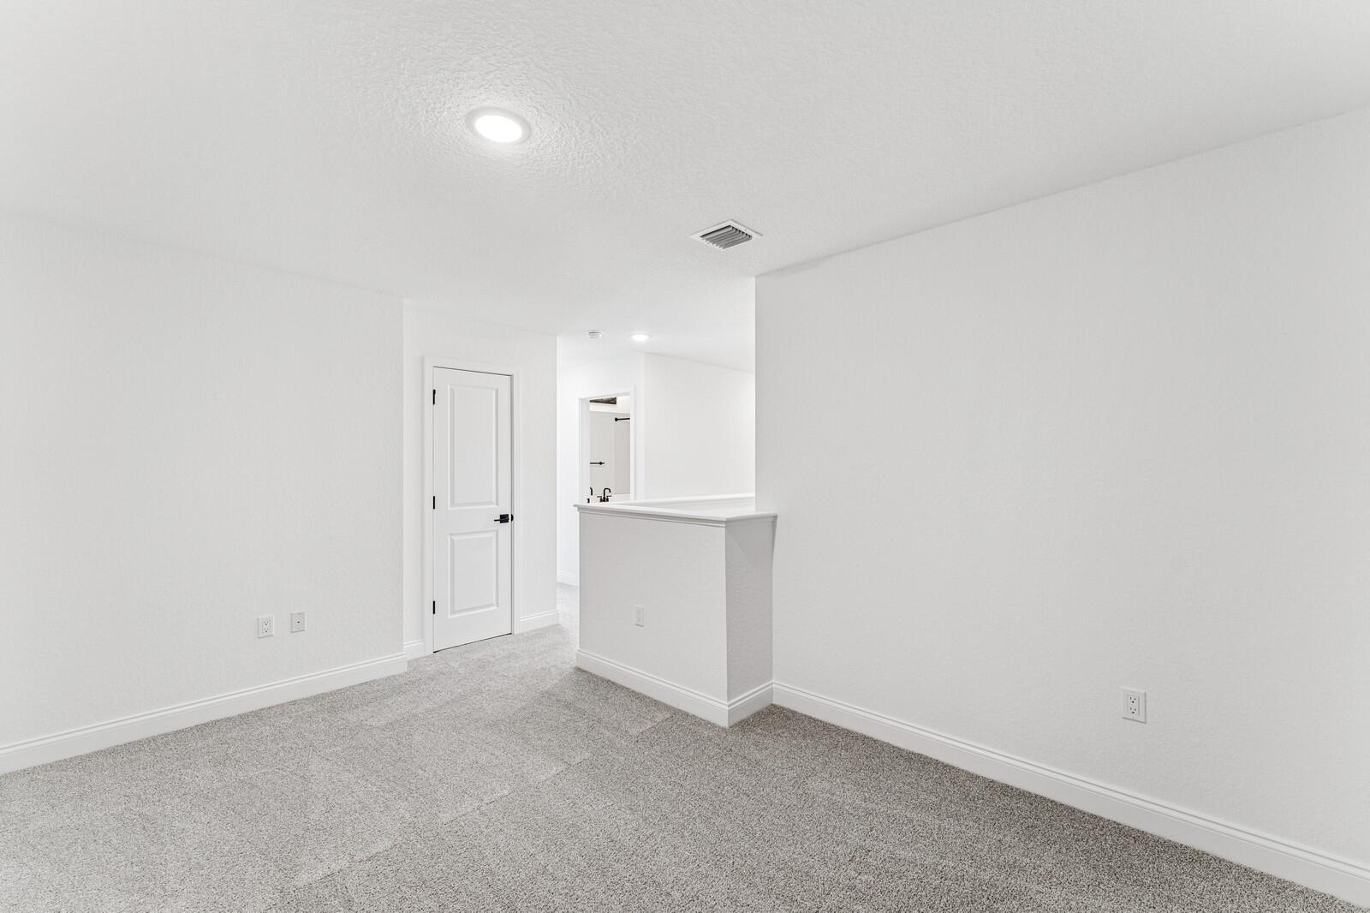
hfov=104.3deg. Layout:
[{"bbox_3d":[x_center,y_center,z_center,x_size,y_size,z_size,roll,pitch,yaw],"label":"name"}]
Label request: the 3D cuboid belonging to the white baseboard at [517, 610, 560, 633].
[{"bbox_3d":[-1.206,1.362,4.431,0.016,0.120,0.388,-1,-1,44],"label":"white baseboard"}]

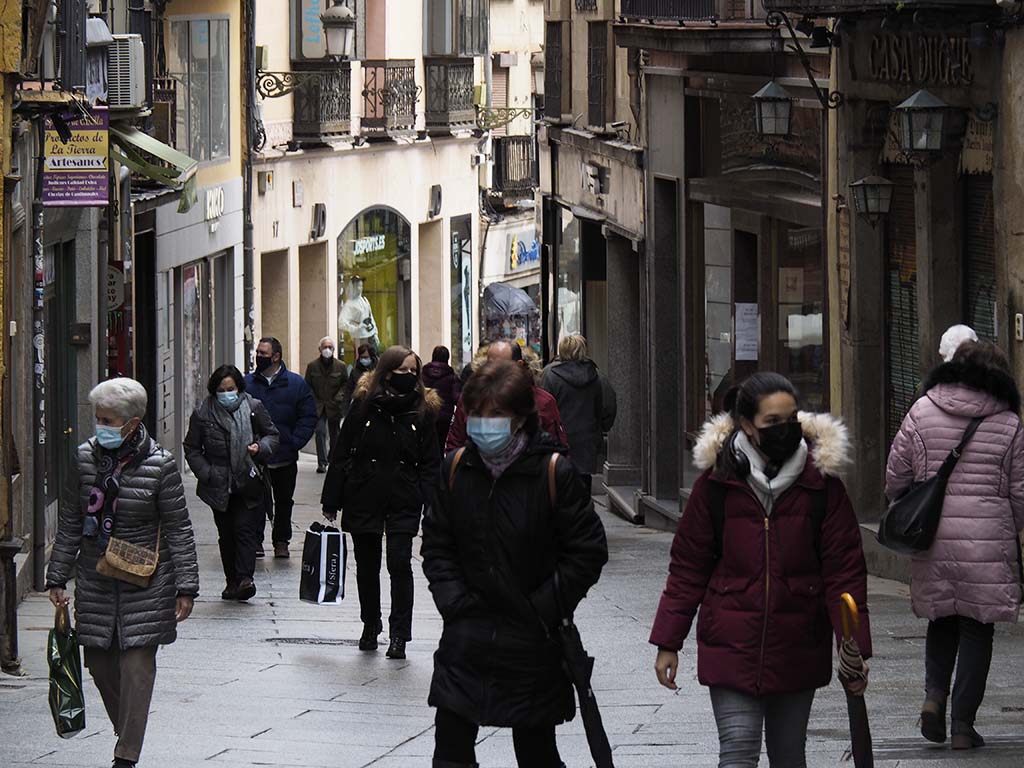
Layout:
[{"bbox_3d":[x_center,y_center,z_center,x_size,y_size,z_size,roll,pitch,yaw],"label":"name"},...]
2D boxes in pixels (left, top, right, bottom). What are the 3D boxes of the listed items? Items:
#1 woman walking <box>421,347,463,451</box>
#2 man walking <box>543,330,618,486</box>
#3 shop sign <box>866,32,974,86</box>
[{"bbox_3d":[-0.826,0.375,61.500,0.500,1.640,0.400,0,4,12],"label":"woman walking"},{"bbox_3d":[0.510,0.487,40.800,0.560,1.700,0.400,0,4,-3],"label":"man walking"},{"bbox_3d":[2.695,-2.151,35.300,0.070,0.330,2.400,-1,4,-11],"label":"shop sign"}]

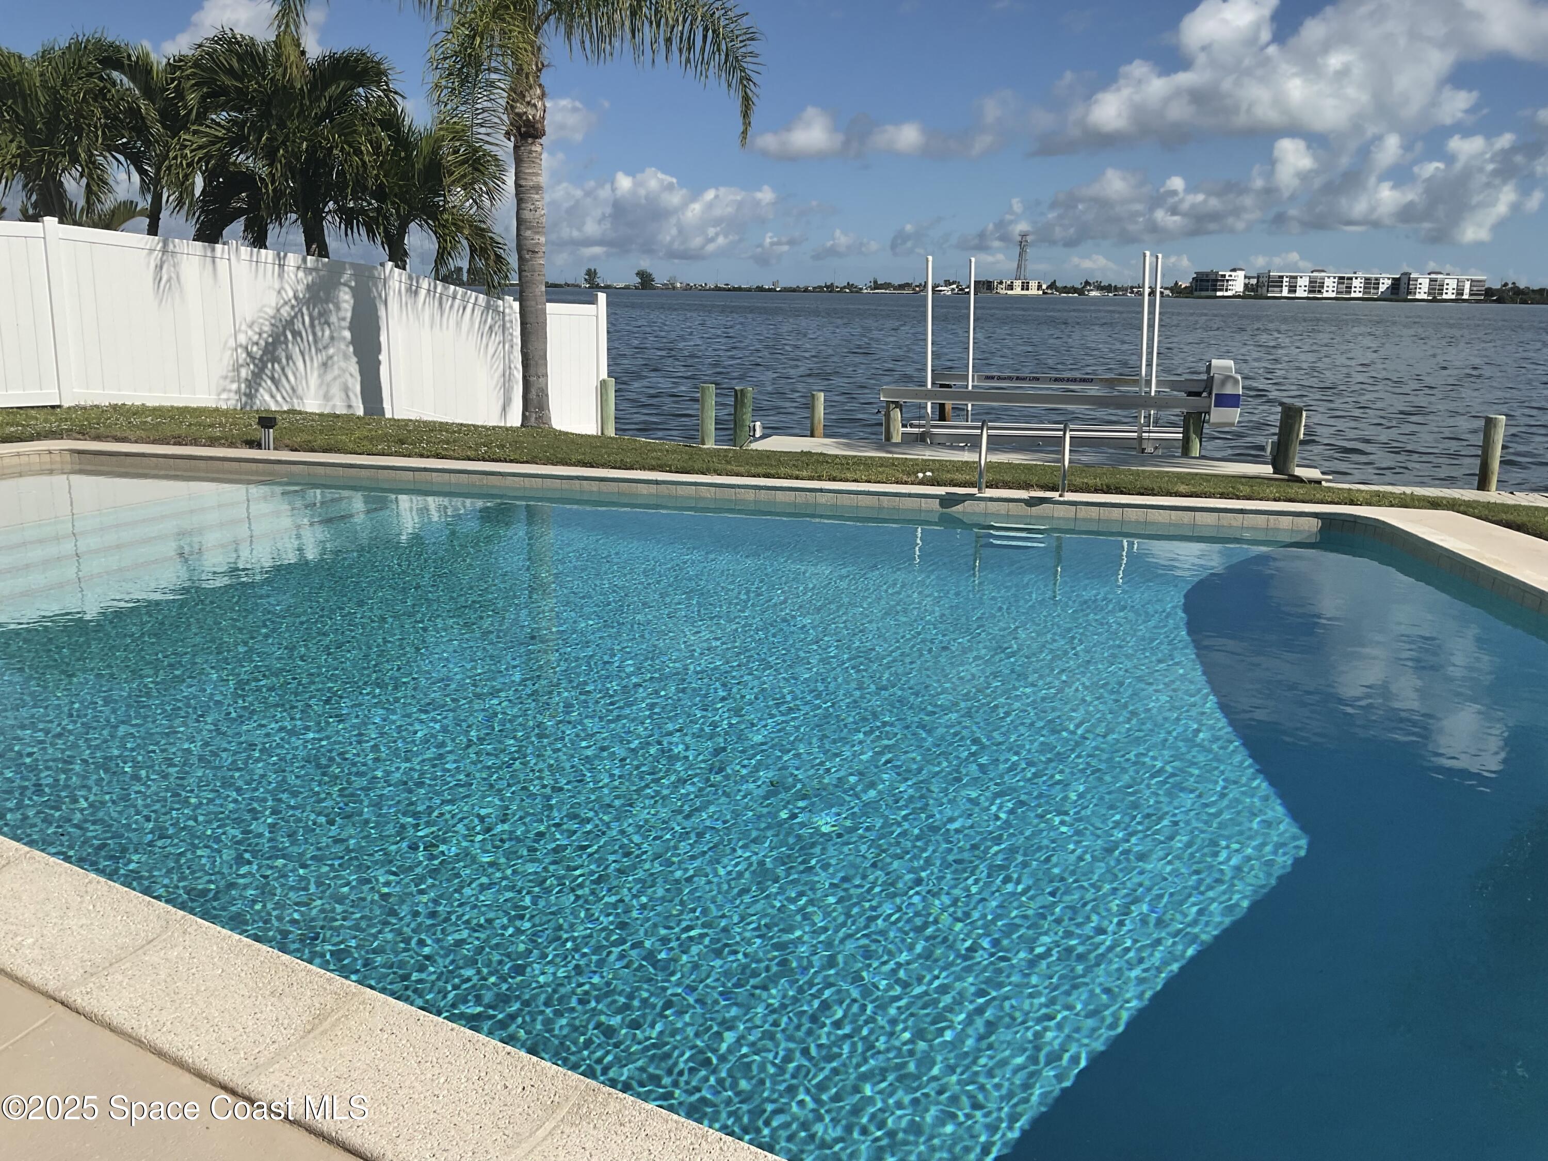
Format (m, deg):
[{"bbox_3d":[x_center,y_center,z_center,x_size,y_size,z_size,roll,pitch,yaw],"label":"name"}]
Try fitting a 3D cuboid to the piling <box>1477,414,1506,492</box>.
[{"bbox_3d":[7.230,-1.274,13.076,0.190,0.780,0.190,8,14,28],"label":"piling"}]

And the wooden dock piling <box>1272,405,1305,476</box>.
[{"bbox_3d":[5.322,-1.459,13.410,0.240,0.700,0.240,6,14,21],"label":"wooden dock piling"}]

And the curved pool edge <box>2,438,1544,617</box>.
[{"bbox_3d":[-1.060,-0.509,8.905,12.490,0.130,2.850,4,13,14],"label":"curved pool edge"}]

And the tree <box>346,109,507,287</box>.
[{"bbox_3d":[-4.684,-4.266,17.504,2.300,4.030,2.300,-3,13,-14],"label":"tree"}]

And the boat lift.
[{"bbox_3d":[3.781,-2.926,16.618,4.150,2.420,3.650,5,13,17],"label":"boat lift"}]

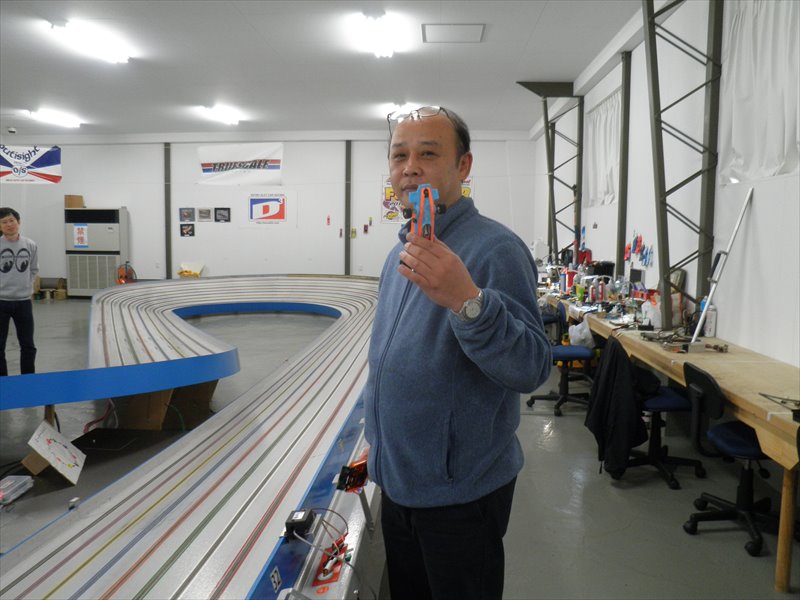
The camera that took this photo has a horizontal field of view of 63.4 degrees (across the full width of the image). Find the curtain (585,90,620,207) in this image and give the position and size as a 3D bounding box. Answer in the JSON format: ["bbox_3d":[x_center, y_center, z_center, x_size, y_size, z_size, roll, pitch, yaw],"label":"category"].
[{"bbox_3d":[2.495,-1.869,8.172,0.090,1.300,1.700,1,6,3],"label":"curtain"}]

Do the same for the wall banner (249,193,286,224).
[{"bbox_3d":[-2.822,-1.954,13.836,0.800,0.660,0.020,1,6,3],"label":"wall banner"}]

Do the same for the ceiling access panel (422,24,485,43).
[{"bbox_3d":[0.569,-2.850,6.924,0.650,0.030,0.630,1,6,3],"label":"ceiling access panel"}]

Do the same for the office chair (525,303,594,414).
[{"bbox_3d":[1.316,0.466,5.257,0.580,0.840,0.560,0,6,-7],"label":"office chair"}]

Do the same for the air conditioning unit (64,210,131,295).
[{"bbox_3d":[-6.461,-1.006,13.812,1.170,1.880,0.460,1,6,3],"label":"air conditioning unit"}]

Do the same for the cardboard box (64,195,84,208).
[{"bbox_3d":[-6.906,-2.082,13.729,0.360,0.300,0.260,1,6,3],"label":"cardboard box"}]

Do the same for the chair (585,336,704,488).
[{"bbox_3d":[1.425,0.615,3.725,0.620,0.830,0.570,-2,6,-25],"label":"chair"}]

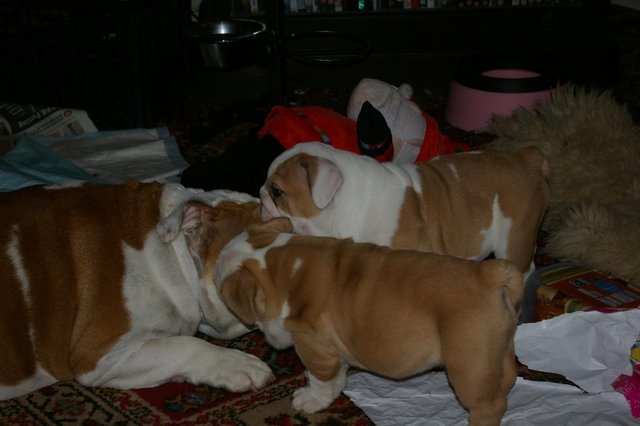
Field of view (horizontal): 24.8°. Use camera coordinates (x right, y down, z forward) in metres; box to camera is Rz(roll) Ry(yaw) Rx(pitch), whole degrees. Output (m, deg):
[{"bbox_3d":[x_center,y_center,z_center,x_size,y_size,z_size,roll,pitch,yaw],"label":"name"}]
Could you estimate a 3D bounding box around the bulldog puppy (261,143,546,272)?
[{"bbox_3d":[0.123,0.018,2.120,0.415,0.250,0.170,-3,27,-6],"label":"bulldog puppy"}]

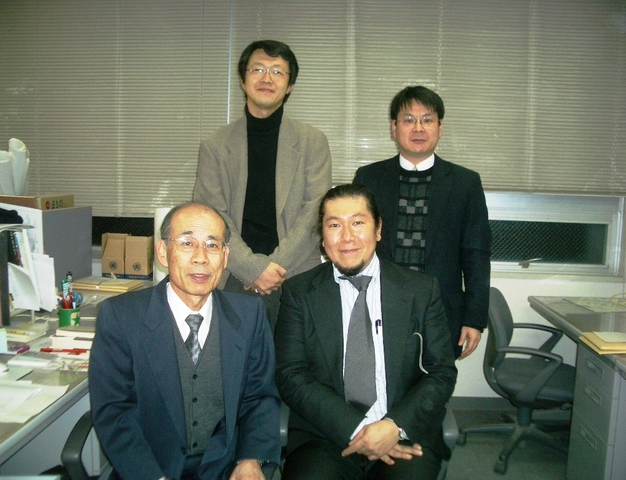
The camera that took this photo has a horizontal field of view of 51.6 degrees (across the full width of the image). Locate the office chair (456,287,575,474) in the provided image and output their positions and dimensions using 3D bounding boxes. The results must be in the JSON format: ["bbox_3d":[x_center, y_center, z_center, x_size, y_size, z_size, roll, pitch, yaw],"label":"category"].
[{"bbox_3d":[1.020,0.630,3.090,0.600,0.780,0.590,4,7,24],"label":"office chair"}]

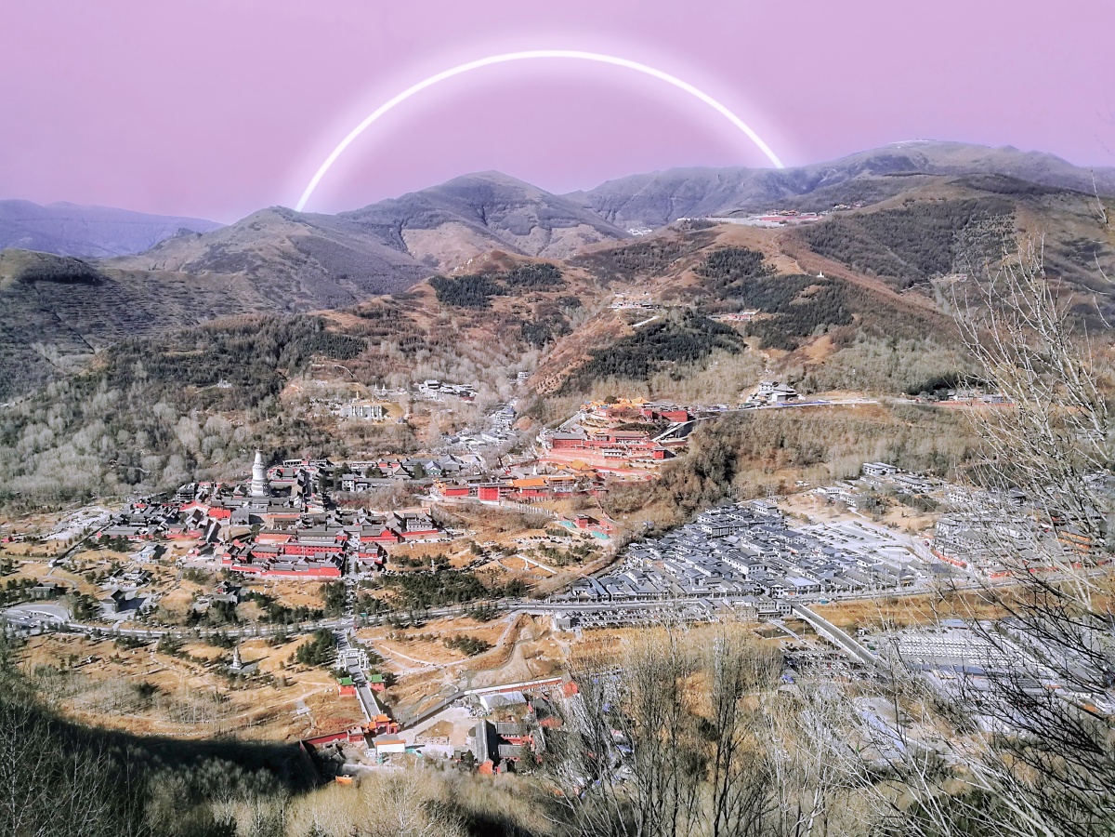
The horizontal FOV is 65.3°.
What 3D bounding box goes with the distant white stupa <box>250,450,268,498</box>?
[{"bbox_3d":[-326.000,60.500,952.000,19.500,56.500,19.500,1,10,3],"label":"distant white stupa"}]

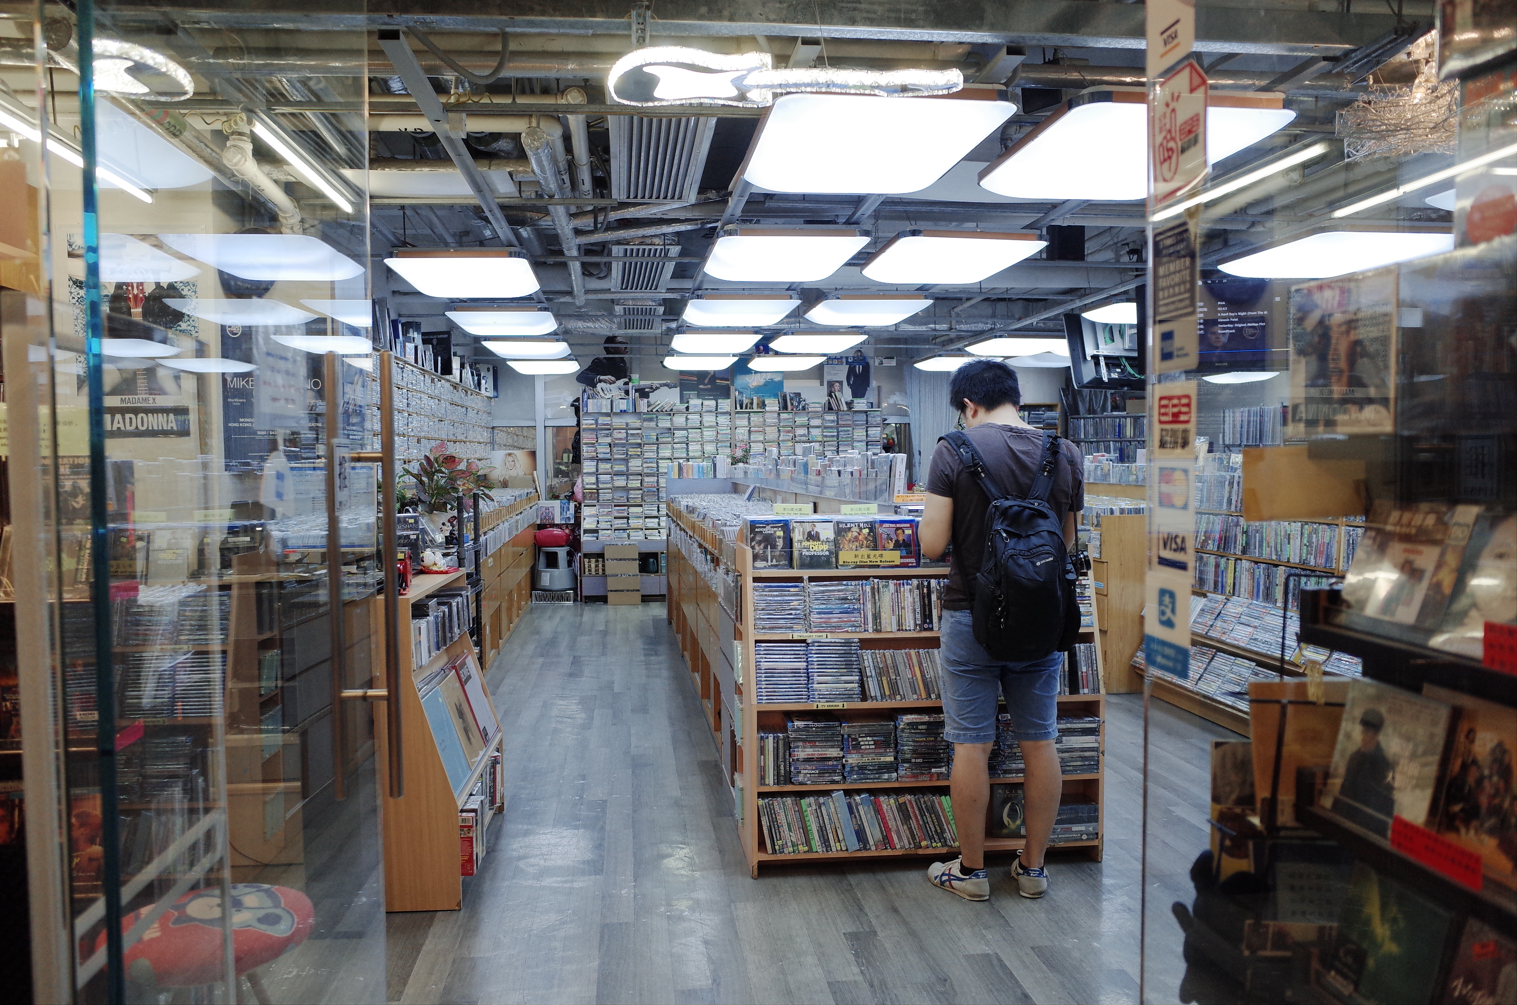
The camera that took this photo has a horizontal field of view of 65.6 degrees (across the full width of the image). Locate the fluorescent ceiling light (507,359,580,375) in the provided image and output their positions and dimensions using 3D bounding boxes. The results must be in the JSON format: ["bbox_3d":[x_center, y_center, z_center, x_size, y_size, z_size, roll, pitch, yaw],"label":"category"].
[{"bbox_3d":[-2.045,-1.295,11.261,0.647,0.097,0.950,-1,2,-7],"label":"fluorescent ceiling light"}]

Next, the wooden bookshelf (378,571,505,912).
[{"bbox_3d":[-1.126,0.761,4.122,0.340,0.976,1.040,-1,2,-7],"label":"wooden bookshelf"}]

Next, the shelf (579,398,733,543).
[{"bbox_3d":[-1.040,-0.316,12.082,1.530,1.476,0.250,-1,2,-7],"label":"shelf"}]

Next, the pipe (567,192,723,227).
[{"bbox_3d":[-0.658,-1.652,6.651,1.153,0.060,0.060,1,2,36],"label":"pipe"}]

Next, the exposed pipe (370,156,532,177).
[{"bbox_3d":[-1.388,-1.516,5.324,0.718,0.083,0.083,-1,2,-7],"label":"exposed pipe"}]

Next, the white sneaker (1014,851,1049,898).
[{"bbox_3d":[0.881,1.192,3.859,0.100,0.110,0.275,0,2,5],"label":"white sneaker"}]

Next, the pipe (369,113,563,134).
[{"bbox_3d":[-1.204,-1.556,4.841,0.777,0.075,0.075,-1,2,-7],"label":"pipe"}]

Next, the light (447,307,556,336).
[{"bbox_3d":[-1.731,-1.237,8.060,0.645,0.085,0.980,-1,2,-7],"label":"light"}]

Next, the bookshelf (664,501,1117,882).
[{"bbox_3d":[0.208,0.549,6.852,1.210,1.120,6.005,-1,2,-7],"label":"bookshelf"}]

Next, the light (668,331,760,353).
[{"bbox_3d":[-0.331,-1.225,9.031,0.647,0.097,0.950,-1,2,-7],"label":"light"}]

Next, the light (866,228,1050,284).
[{"bbox_3d":[0.903,-1.179,5.712,0.645,0.085,0.980,-1,2,-7],"label":"light"}]

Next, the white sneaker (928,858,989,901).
[{"bbox_3d":[0.621,1.162,3.733,0.098,0.117,0.267,-2,2,-33],"label":"white sneaker"}]

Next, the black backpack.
[{"bbox_3d":[0.759,0.130,3.580,0.380,0.670,0.290,0,2,-5],"label":"black backpack"}]

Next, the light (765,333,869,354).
[{"bbox_3d":[0.438,-1.233,9.120,0.647,0.097,0.950,-1,2,-7],"label":"light"}]

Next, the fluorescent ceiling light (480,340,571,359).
[{"bbox_3d":[-1.845,-1.231,9.455,0.647,0.097,0.950,-1,2,-7],"label":"fluorescent ceiling light"}]

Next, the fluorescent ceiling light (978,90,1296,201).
[{"bbox_3d":[1.141,-1.120,3.757,0.645,0.085,0.980,-1,2,-7],"label":"fluorescent ceiling light"}]

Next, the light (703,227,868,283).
[{"bbox_3d":[0.102,-1.090,5.266,0.647,0.097,0.950,-1,2,-7],"label":"light"}]

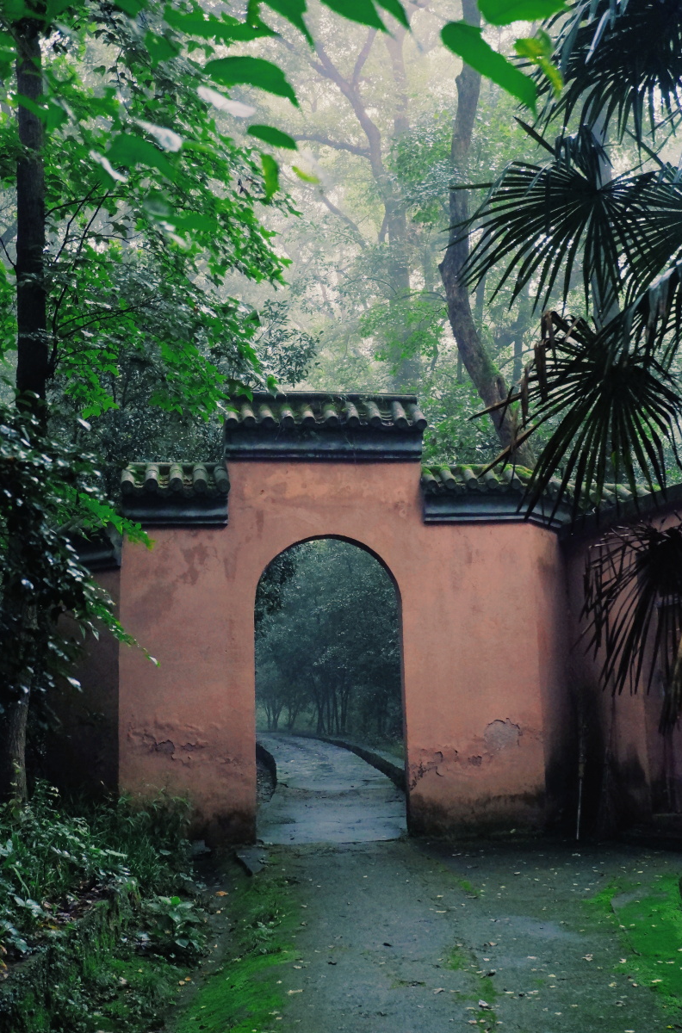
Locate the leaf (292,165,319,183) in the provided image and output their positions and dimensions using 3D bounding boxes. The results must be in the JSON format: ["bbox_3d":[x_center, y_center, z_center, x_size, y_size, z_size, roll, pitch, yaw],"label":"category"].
[{"bbox_3d":[-0.042,-0.406,1.600,0.042,0.008,0.020,32,-11,0],"label":"leaf"}]

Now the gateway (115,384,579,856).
[{"bbox_3d":[0.071,1.014,14.601,4.926,4.835,0.950,0,-9,-3],"label":"gateway"}]

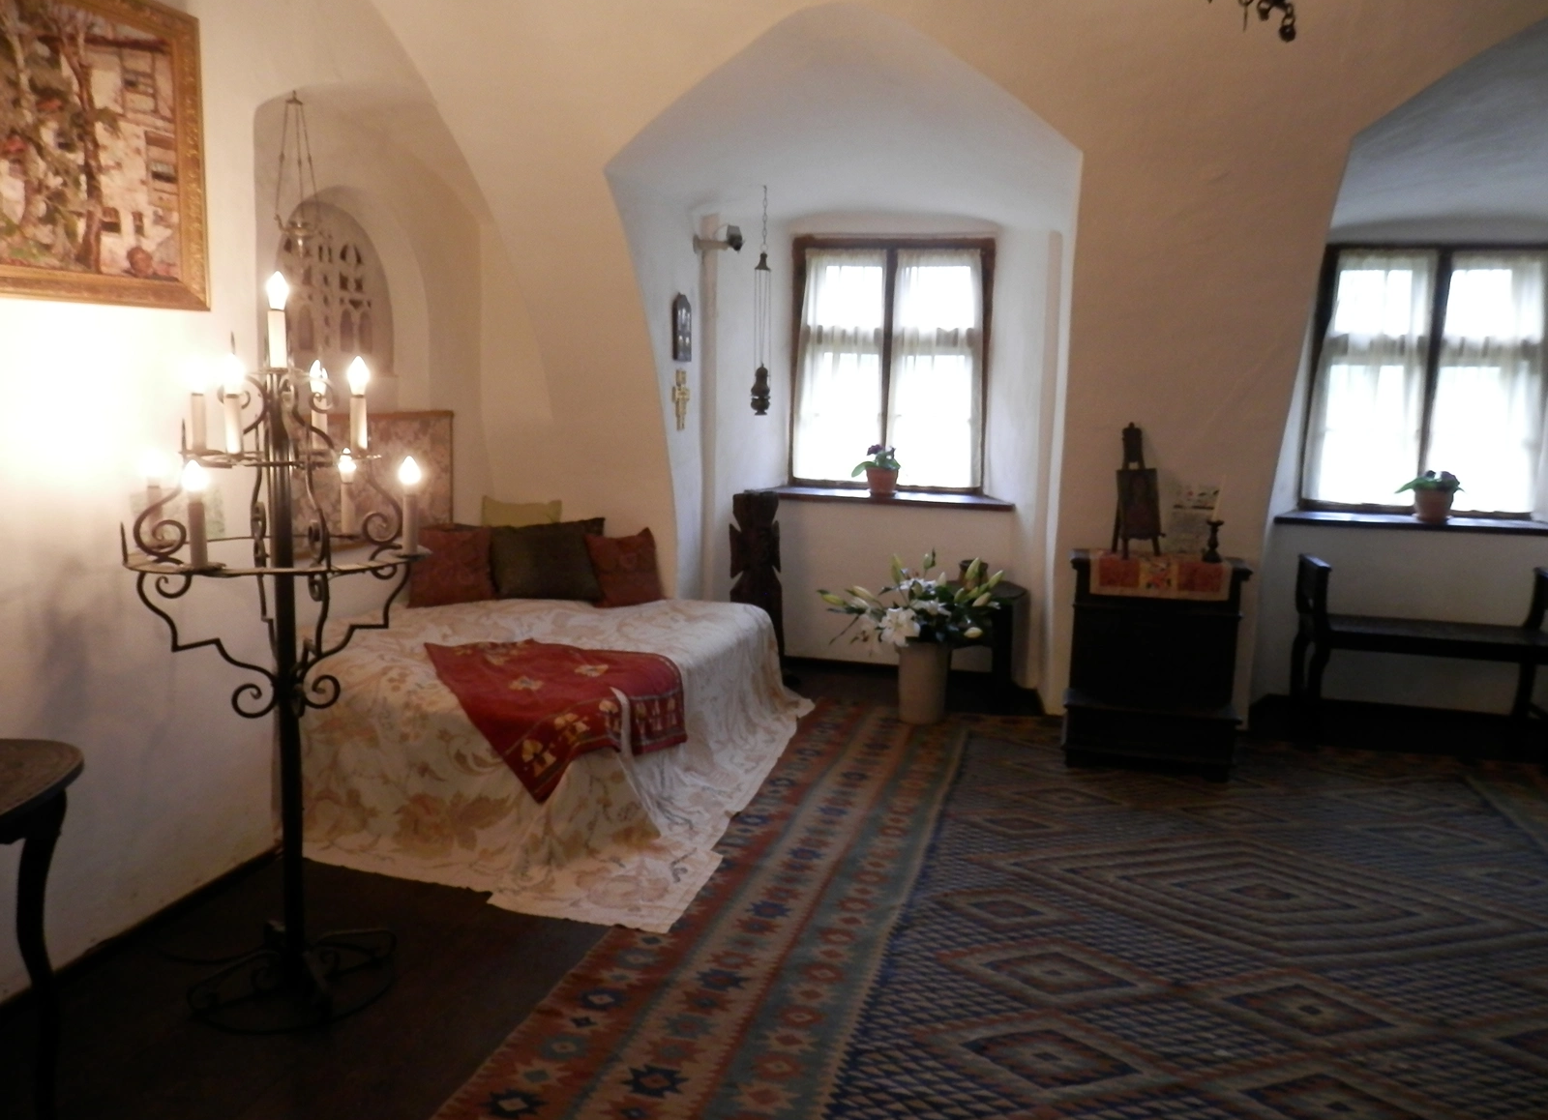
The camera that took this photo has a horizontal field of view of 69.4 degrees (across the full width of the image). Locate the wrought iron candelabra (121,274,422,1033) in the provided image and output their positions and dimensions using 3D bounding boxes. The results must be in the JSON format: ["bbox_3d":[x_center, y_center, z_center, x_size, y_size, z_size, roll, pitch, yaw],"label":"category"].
[{"bbox_3d":[-1.068,0.172,2.453,0.598,1.593,0.598,3,7,14],"label":"wrought iron candelabra"}]

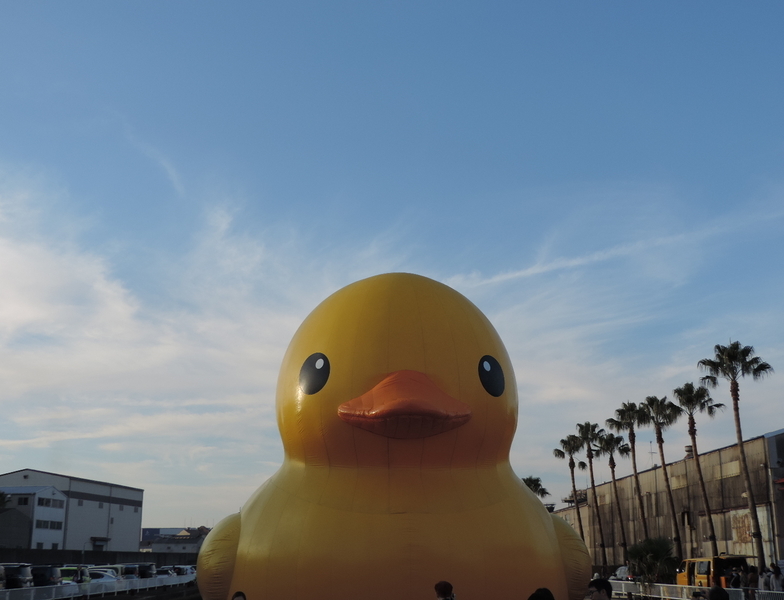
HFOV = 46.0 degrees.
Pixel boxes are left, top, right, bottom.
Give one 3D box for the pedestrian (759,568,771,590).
[{"bbox_3d":[13.712,10.752,34.019,0.460,1.600,0.320,1,-16,-5],"label":"pedestrian"}]

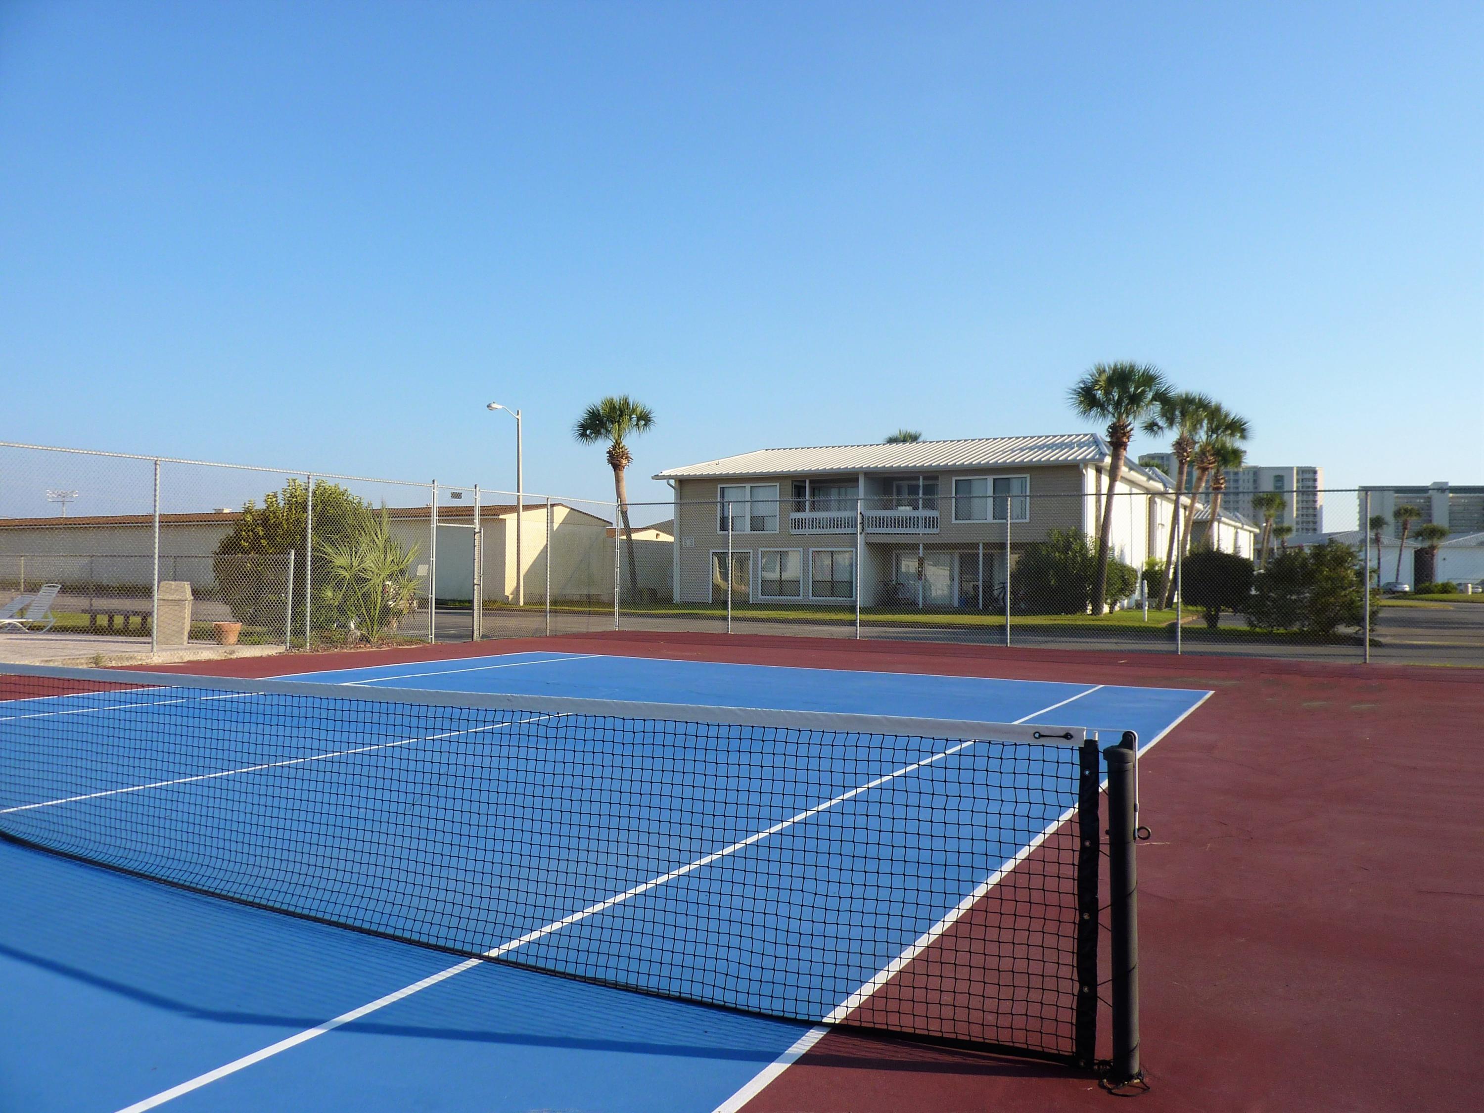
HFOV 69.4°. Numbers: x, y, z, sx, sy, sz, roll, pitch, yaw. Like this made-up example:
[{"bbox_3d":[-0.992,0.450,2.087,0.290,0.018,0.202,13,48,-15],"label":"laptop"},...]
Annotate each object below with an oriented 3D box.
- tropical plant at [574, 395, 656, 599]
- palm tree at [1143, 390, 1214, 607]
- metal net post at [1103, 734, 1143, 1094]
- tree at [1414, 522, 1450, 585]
[{"bbox_3d":[-6.041,-2.814,51.000,3.972,9.765,3.800,0,-1,0],"label":"tropical plant"},{"bbox_3d":[19.168,-2.517,47.000,3.101,9.559,3.300,0,-1,0],"label":"palm tree"},{"bbox_3d":[1.165,1.095,3.280,0.115,1.050,0.110,0,-1,0],"label":"metal net post"},{"bbox_3d":[73.377,-0.062,114.000,3.823,7.153,3.700,0,-1,0],"label":"tree"}]

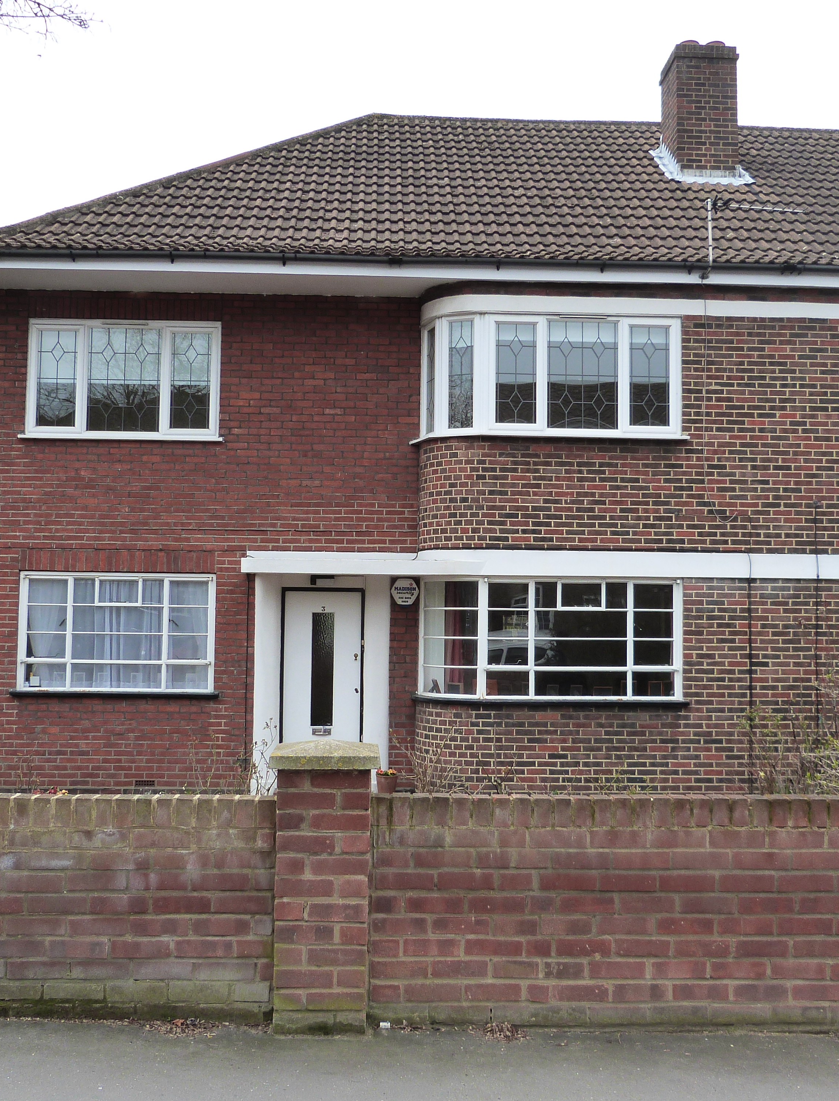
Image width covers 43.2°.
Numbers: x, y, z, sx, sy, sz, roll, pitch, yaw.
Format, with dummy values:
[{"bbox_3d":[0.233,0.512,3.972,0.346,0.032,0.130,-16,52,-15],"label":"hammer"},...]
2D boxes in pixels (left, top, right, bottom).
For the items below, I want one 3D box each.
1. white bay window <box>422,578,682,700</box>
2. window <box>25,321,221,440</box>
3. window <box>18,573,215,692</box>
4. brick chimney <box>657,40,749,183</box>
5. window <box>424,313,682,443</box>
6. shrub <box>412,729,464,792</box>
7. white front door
[{"bbox_3d":[1.362,0.937,11.237,2.735,1.253,0.600,1,-3,-3],"label":"white bay window"},{"bbox_3d":[-3.220,-1.872,11.578,2.084,1.302,0.110,1,-3,-3],"label":"window"},{"bbox_3d":[-3.256,0.879,11.419,2.086,1.289,0.110,1,-3,-3],"label":"window"},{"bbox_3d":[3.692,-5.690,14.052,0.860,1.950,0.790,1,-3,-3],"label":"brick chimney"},{"bbox_3d":[1.392,-1.814,11.396,2.740,1.282,0.600,1,-3,-3],"label":"window"},{"bbox_3d":[0.179,2.146,10.288,0.525,0.842,0.550,1,-3,-3],"label":"shrub"},{"bbox_3d":[-1.064,1.429,11.591,0.889,2.020,0.080,1,-3,-3],"label":"white front door"}]

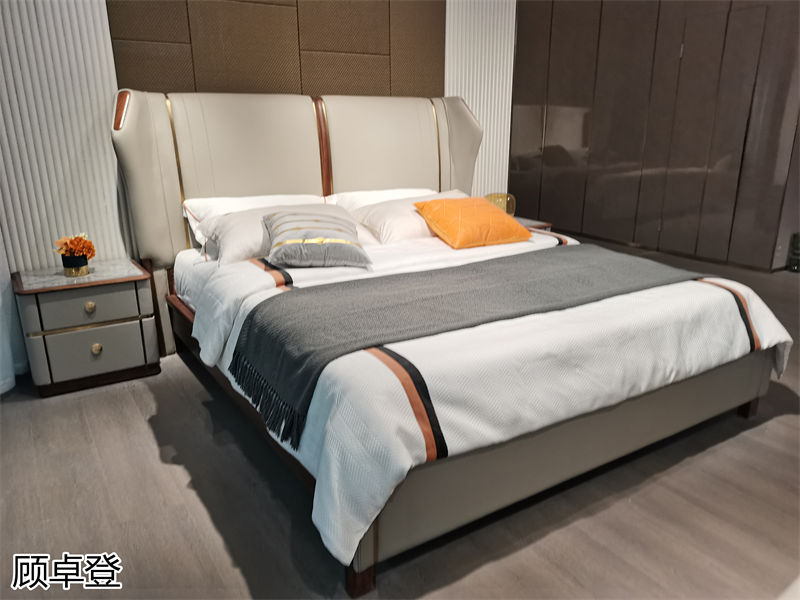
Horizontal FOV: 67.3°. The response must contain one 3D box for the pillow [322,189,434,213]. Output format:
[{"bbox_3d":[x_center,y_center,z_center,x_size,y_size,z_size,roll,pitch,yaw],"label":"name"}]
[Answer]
[{"bbox_3d":[0.007,-0.521,3.542,0.760,0.145,0.430,-10,56,-30],"label":"pillow"}]

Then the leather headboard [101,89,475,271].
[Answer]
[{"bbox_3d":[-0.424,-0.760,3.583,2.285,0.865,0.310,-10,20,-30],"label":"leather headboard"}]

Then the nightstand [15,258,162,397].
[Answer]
[{"bbox_3d":[-1.531,0.115,2.971,0.548,0.496,0.465,-10,20,-30],"label":"nightstand"}]

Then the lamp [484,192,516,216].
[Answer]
[{"bbox_3d":[0.728,-0.666,4.354,0.236,0.177,0.236,0,17,0],"label":"lamp"}]

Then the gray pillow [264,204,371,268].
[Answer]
[{"bbox_3d":[-0.391,-0.285,2.754,0.450,0.140,0.450,-4,36,-12],"label":"gray pillow"}]

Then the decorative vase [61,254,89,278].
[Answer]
[{"bbox_3d":[-1.552,-0.166,2.877,0.110,0.097,0.110,-10,20,-30],"label":"decorative vase"}]

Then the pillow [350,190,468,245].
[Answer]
[{"bbox_3d":[0.154,-0.478,3.441,0.780,0.145,0.430,-10,53,-30],"label":"pillow"}]

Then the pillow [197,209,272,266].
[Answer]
[{"bbox_3d":[-0.565,-0.349,3.027,0.780,0.145,0.430,-10,53,-30],"label":"pillow"}]

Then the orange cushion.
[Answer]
[{"bbox_3d":[0.377,-0.419,3.184,0.480,0.140,0.480,-9,39,-26],"label":"orange cushion"}]

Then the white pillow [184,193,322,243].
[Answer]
[{"bbox_3d":[-0.679,-0.404,3.146,0.780,0.145,0.430,-10,56,-30],"label":"white pillow"}]

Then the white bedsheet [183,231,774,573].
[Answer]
[{"bbox_3d":[0.193,0.045,2.745,2.080,0.470,2.020,-10,20,-30],"label":"white bedsheet"}]

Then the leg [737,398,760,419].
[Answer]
[{"bbox_3d":[1.473,0.443,2.548,0.070,0.095,0.055,-10,20,-30],"label":"leg"}]

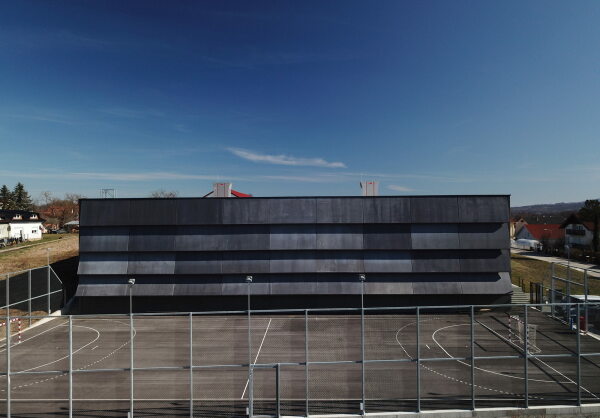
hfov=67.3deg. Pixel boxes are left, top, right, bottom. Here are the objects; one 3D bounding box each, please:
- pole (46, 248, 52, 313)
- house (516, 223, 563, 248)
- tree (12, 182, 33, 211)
[{"bbox_3d":[-25.425,7.469,45.800,0.420,6.800,0.420,-1,-1,23],"label":"pole"},{"bbox_3d":[57.300,6.400,105.000,9.800,5.800,9.200,-1,-1,0],"label":"house"},{"bbox_3d":[-69.208,-0.373,112.000,5.800,12.500,5.800,-1,-1,0],"label":"tree"}]

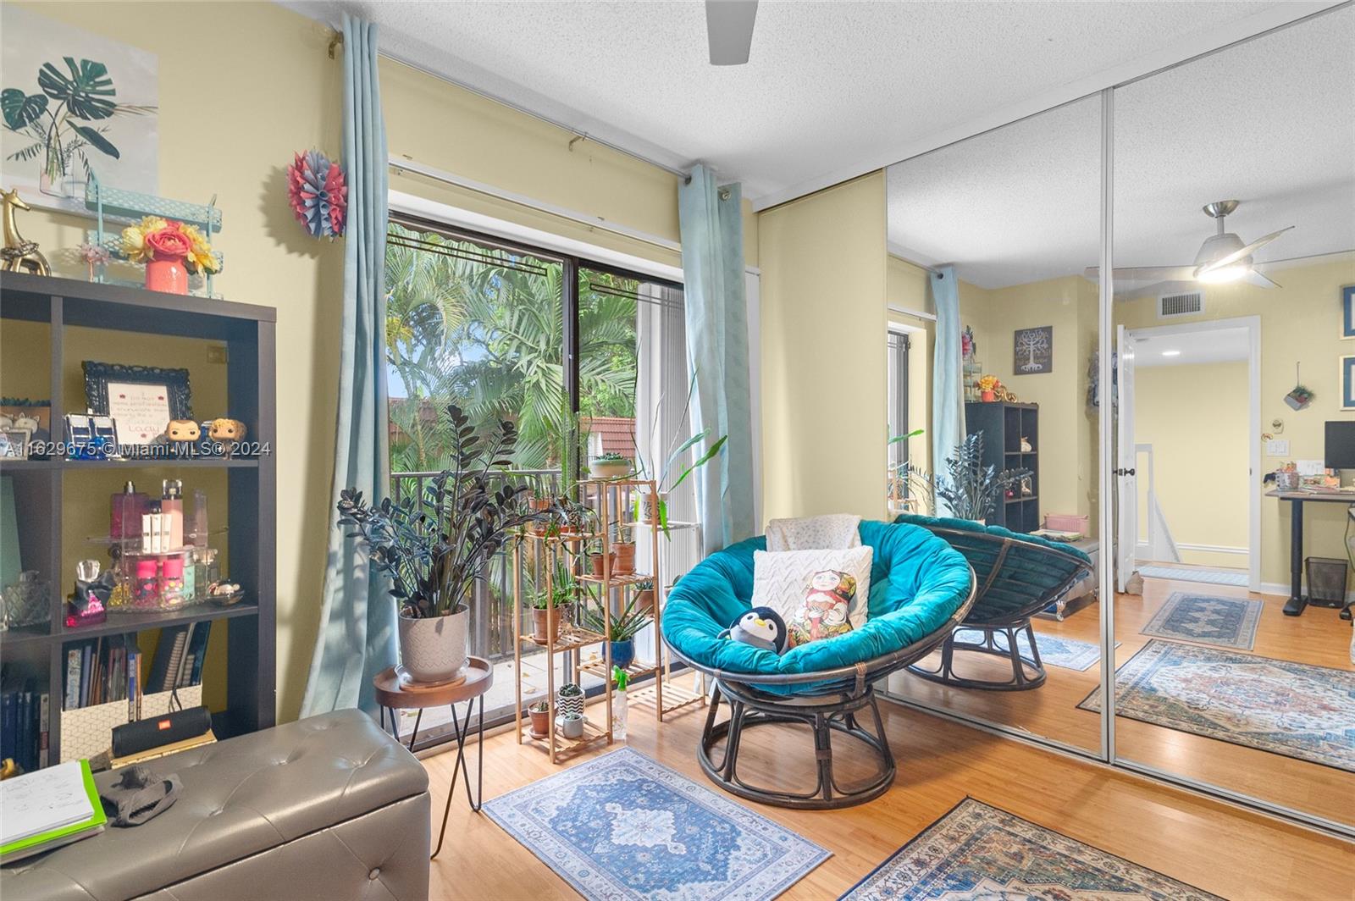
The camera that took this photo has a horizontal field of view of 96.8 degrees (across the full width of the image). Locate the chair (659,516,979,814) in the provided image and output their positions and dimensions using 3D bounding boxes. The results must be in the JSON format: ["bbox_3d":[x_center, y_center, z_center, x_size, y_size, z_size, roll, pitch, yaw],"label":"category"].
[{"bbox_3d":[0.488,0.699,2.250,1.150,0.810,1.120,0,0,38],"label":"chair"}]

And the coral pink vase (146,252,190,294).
[{"bbox_3d":[-1.255,-0.418,1.482,0.088,0.140,0.088,0,0,0],"label":"coral pink vase"}]

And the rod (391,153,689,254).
[{"bbox_3d":[-0.286,-0.968,2.608,1.980,0.050,0.055,-1,0,-42],"label":"rod"}]

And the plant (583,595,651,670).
[{"bbox_3d":[-0.234,0.733,2.442,0.270,0.300,0.250,0,0,0],"label":"plant"}]

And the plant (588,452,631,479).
[{"bbox_3d":[-0.264,0.060,2.416,0.170,0.110,0.170,0,0,0],"label":"plant"}]

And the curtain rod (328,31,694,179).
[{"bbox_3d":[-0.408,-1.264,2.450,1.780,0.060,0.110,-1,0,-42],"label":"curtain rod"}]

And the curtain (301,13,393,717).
[{"bbox_3d":[-1.036,-0.125,1.843,0.330,2.450,0.160,-1,0,-42],"label":"curtain"}]

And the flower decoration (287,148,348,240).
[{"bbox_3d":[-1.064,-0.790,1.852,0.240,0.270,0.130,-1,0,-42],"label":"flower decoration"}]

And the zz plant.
[{"bbox_3d":[-0.680,0.168,1.733,0.580,0.610,0.560,0,0,-22],"label":"zz plant"}]

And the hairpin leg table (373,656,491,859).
[{"bbox_3d":[-0.707,0.879,1.761,0.330,0.467,0.330,-1,0,-42],"label":"hairpin leg table"}]

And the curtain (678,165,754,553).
[{"bbox_3d":[0.196,-0.137,2.963,0.520,2.450,0.150,-1,0,-42],"label":"curtain"}]

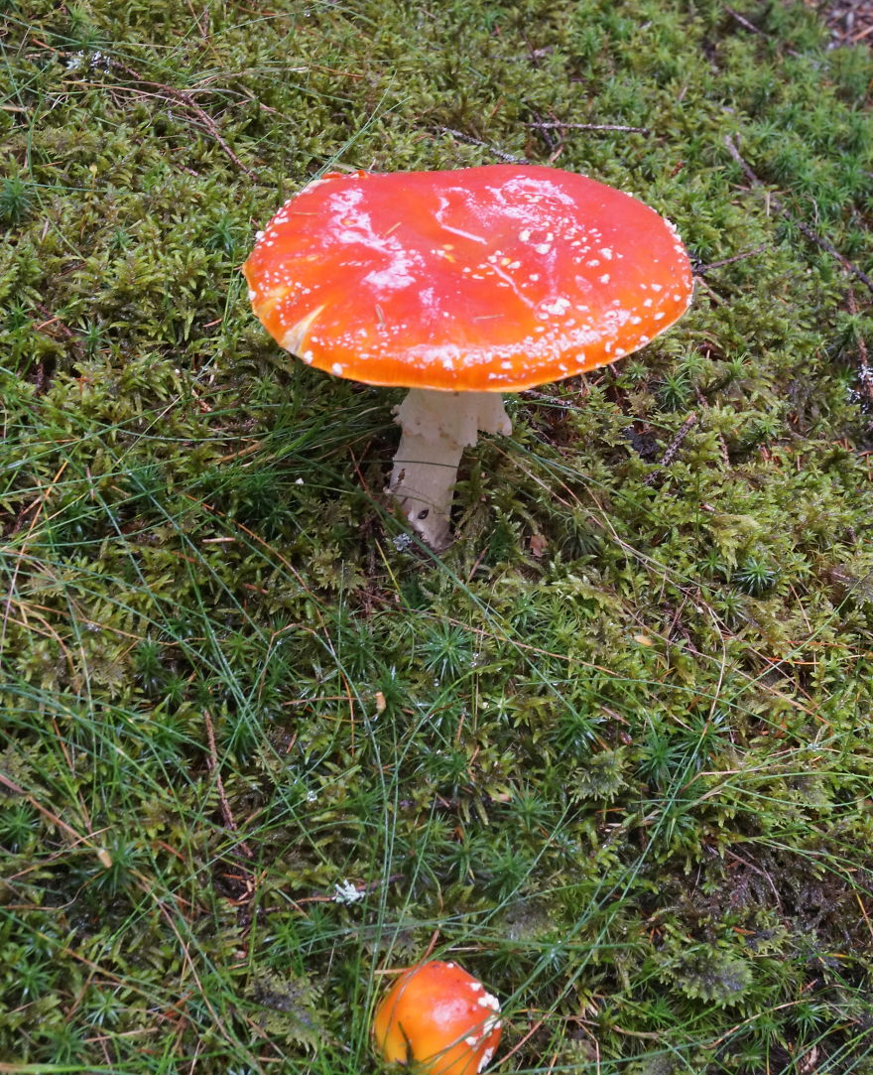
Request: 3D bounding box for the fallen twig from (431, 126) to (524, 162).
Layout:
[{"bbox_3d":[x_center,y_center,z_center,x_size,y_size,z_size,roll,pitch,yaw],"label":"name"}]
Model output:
[{"bbox_3d":[0.021,-0.200,0.966,0.056,0.006,0.005,27,48,27],"label":"fallen twig"}]

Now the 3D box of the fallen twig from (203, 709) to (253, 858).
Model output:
[{"bbox_3d":[-0.072,0.083,0.651,0.005,0.006,0.069,-12,43,-13],"label":"fallen twig"}]

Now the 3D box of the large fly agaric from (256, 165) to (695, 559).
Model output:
[{"bbox_3d":[0.012,-0.054,0.714,0.163,0.138,0.141,0,35,0],"label":"large fly agaric"}]

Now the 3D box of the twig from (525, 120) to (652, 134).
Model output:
[{"bbox_3d":[0.078,-0.212,0.979,0.064,0.006,0.005,4,42,5],"label":"twig"}]

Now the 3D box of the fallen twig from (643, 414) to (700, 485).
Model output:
[{"bbox_3d":[0.098,-0.037,0.785,0.005,0.006,0.052,20,46,21],"label":"fallen twig"}]

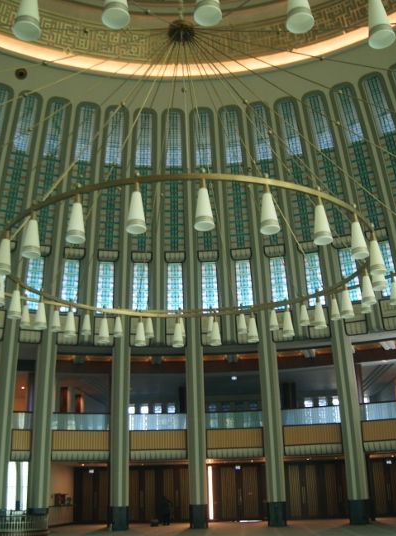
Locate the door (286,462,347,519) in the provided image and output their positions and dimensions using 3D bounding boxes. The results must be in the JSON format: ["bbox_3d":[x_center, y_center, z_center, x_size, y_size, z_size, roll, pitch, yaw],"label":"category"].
[{"bbox_3d":[7.078,13.164,35.503,3.775,3.264,0.150,-3,-20,4],"label":"door"}]

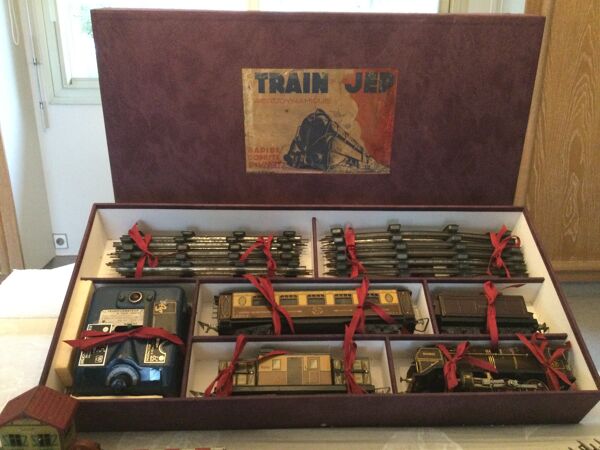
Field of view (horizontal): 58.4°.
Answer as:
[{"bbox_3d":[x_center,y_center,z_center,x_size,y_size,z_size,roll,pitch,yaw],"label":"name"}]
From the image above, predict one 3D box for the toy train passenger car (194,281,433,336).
[{"bbox_3d":[0.023,0.140,0.826,0.338,0.067,0.086,0,47,-4],"label":"toy train passenger car"}]

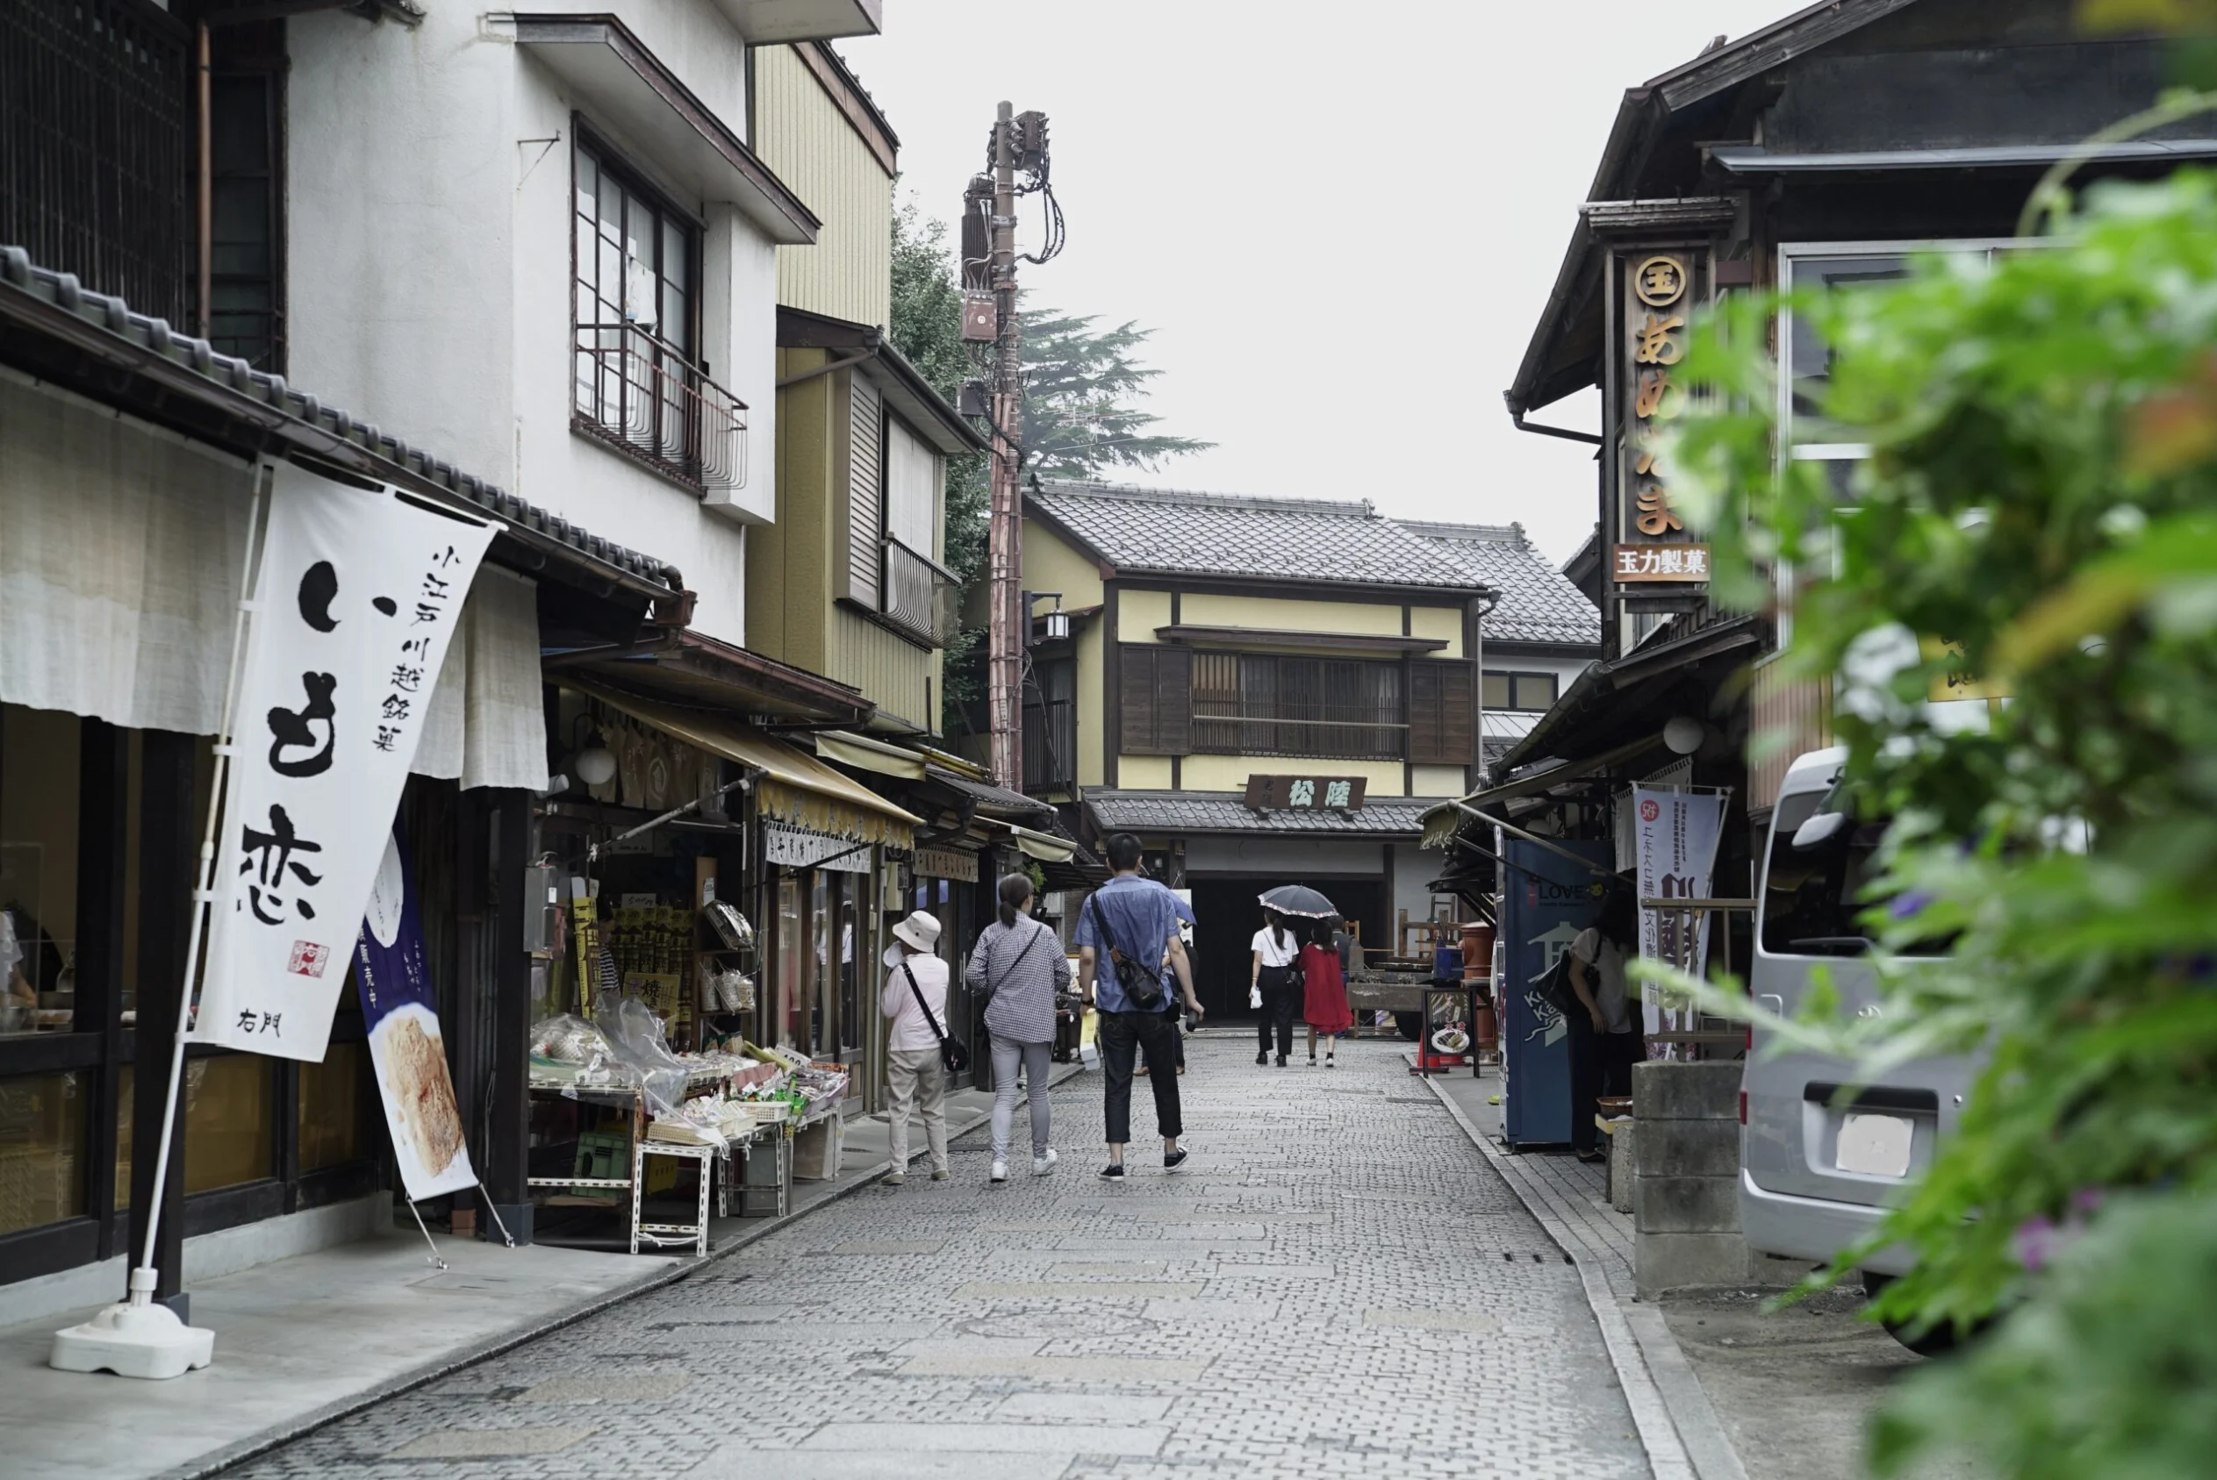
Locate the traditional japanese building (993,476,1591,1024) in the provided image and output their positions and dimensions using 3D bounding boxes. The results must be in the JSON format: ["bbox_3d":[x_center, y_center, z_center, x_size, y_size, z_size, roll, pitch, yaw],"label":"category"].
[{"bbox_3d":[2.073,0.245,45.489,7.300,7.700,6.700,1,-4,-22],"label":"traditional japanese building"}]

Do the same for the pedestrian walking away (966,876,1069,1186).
[{"bbox_3d":[-0.462,1.486,16.589,0.520,1.590,0.420,0,-4,3],"label":"pedestrian walking away"}]

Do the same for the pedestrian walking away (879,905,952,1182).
[{"bbox_3d":[-0.994,1.569,16.484,0.420,1.410,0.380,0,-4,-3],"label":"pedestrian walking away"}]

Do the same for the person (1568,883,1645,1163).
[{"bbox_3d":[2.788,1.565,17.937,0.420,1.540,0.480,-1,-4,22],"label":"person"}]

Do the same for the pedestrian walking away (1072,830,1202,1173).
[{"bbox_3d":[0.157,1.391,16.645,0.660,1.785,0.520,0,-4,5],"label":"pedestrian walking away"}]

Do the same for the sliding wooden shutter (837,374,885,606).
[{"bbox_3d":[-1.920,-1.851,24.388,0.130,1.720,1.040,0,-4,6],"label":"sliding wooden shutter"}]

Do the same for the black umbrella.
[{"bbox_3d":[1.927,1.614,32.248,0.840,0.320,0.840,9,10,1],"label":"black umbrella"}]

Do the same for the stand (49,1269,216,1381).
[{"bbox_3d":[-2.699,1.597,8.867,0.370,0.275,0.370,-1,-4,20],"label":"stand"}]

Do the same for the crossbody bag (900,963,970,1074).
[{"bbox_3d":[-0.889,1.424,16.443,0.370,0.580,0.270,1,-4,-9],"label":"crossbody bag"}]

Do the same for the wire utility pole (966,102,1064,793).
[{"bbox_3d":[-1.145,-1.924,37.495,1.100,11.020,0.800,0,-4,-6],"label":"wire utility pole"}]

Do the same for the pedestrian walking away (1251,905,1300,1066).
[{"bbox_3d":[1.680,2.469,32.208,0.480,1.590,0.380,0,-4,3],"label":"pedestrian walking away"}]

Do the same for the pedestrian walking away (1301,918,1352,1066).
[{"bbox_3d":[2.192,2.510,32.306,0.480,1.520,0.380,0,-4,3],"label":"pedestrian walking away"}]

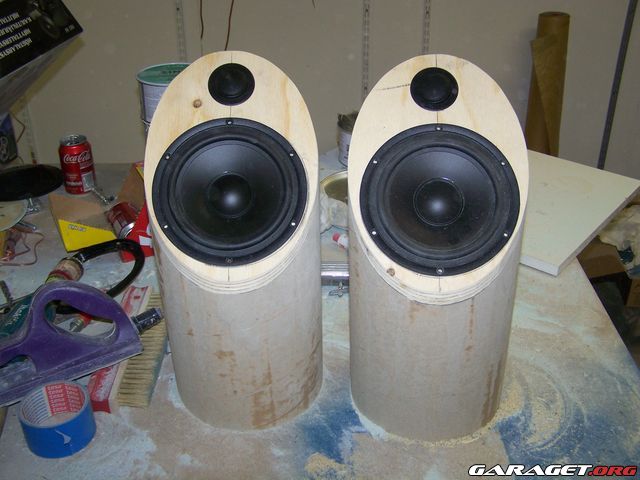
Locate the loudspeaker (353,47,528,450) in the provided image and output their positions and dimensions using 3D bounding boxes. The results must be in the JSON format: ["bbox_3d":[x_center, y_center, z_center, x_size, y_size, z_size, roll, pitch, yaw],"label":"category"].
[{"bbox_3d":[0.136,0.017,0.846,0.203,0.425,0.203,1,30,4],"label":"loudspeaker"}]

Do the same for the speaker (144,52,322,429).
[{"bbox_3d":[-0.101,0.006,0.873,0.203,0.427,0.203,-2,30,-1],"label":"speaker"}]

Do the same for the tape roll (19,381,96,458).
[{"bbox_3d":[-0.327,0.225,0.880,0.085,0.050,0.085,-1,30,1],"label":"tape roll"}]

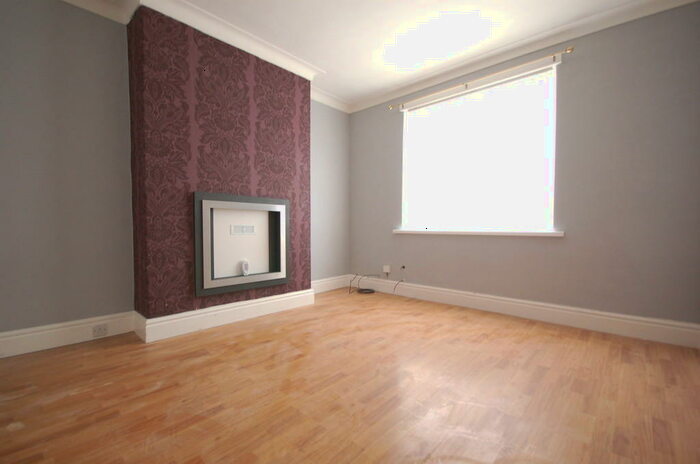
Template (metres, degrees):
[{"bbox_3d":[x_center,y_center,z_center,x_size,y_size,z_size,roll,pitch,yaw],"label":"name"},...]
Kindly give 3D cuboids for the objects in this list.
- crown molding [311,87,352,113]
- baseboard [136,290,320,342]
[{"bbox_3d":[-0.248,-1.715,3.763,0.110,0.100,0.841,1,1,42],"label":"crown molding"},{"bbox_3d":[-1.080,0.718,2.810,0.382,0.175,1.557,1,1,43],"label":"baseboard"}]

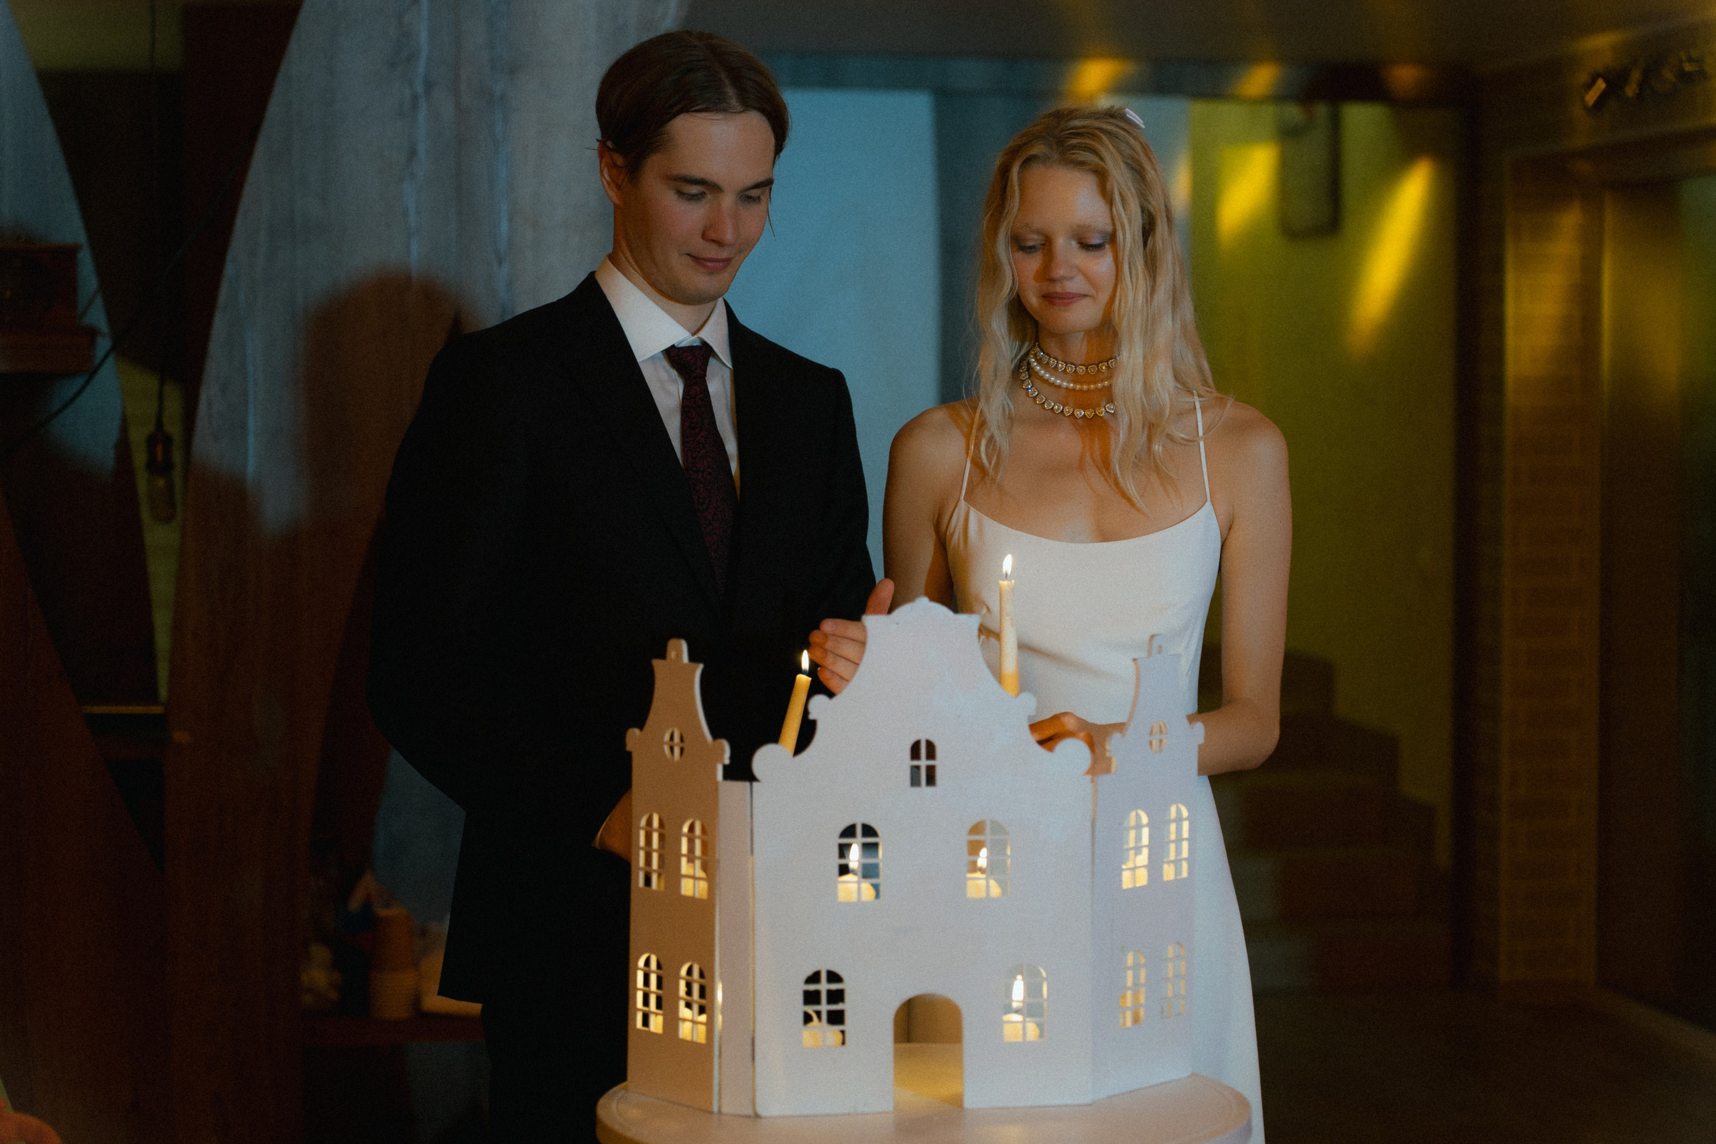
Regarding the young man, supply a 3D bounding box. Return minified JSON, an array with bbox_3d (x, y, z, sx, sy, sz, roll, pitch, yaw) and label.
[{"bbox_3d":[-0.179,0.406,3.467,0.530,1.860,0.480,-2,4,-27],"label":"young man"}]

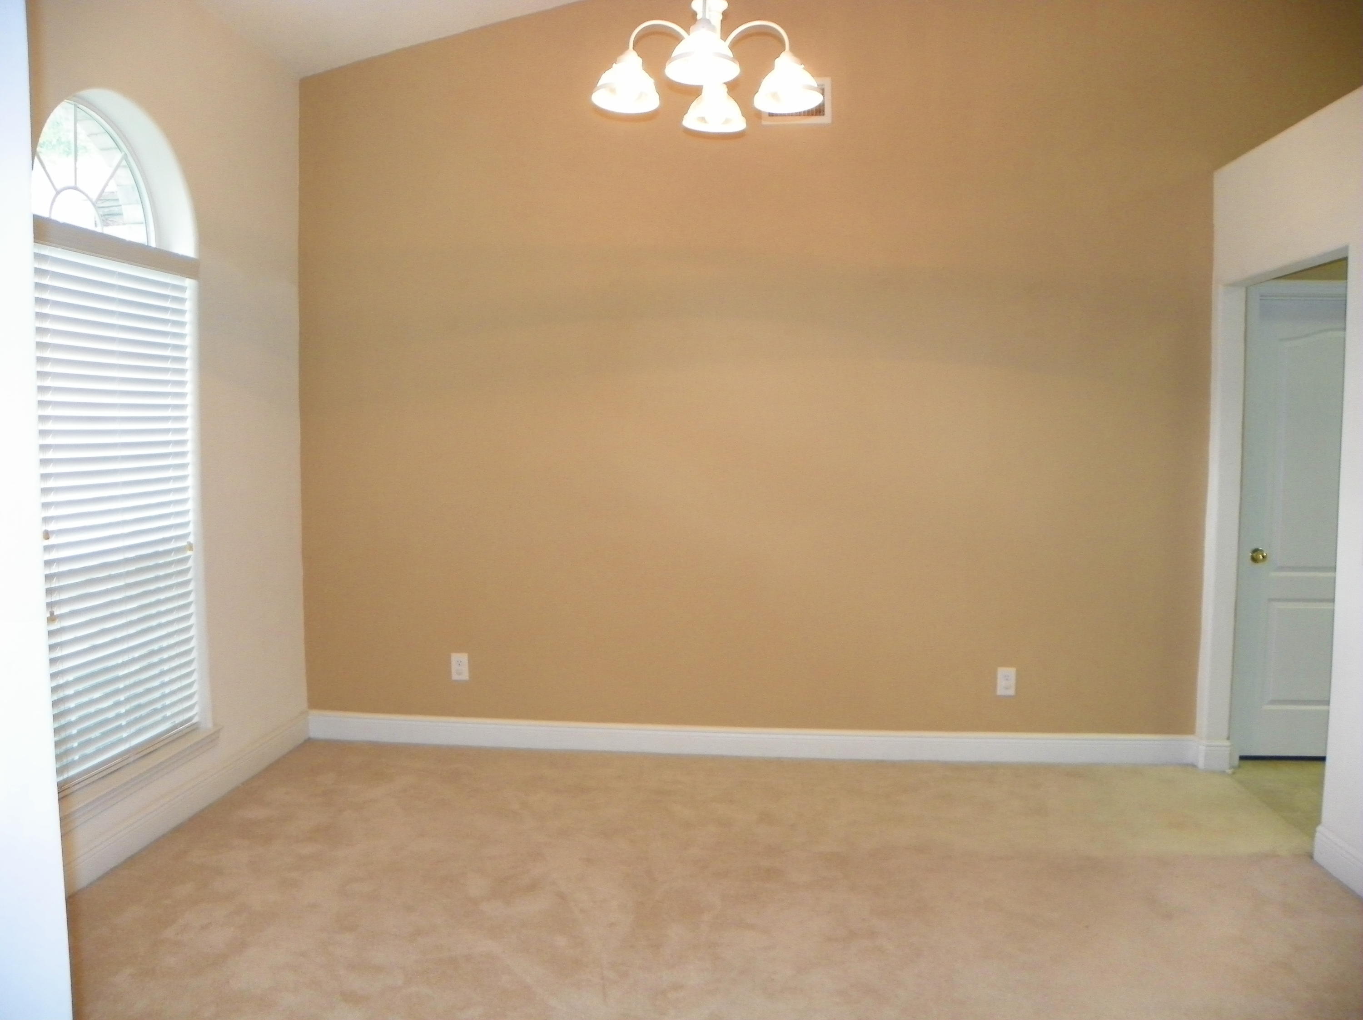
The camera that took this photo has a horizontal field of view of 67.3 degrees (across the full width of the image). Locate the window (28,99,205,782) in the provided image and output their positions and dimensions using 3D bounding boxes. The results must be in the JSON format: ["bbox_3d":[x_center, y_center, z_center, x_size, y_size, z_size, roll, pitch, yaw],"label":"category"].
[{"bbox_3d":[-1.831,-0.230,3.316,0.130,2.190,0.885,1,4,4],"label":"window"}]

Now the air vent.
[{"bbox_3d":[0.479,-1.689,4.232,0.293,0.190,0.018,1,4,4],"label":"air vent"}]

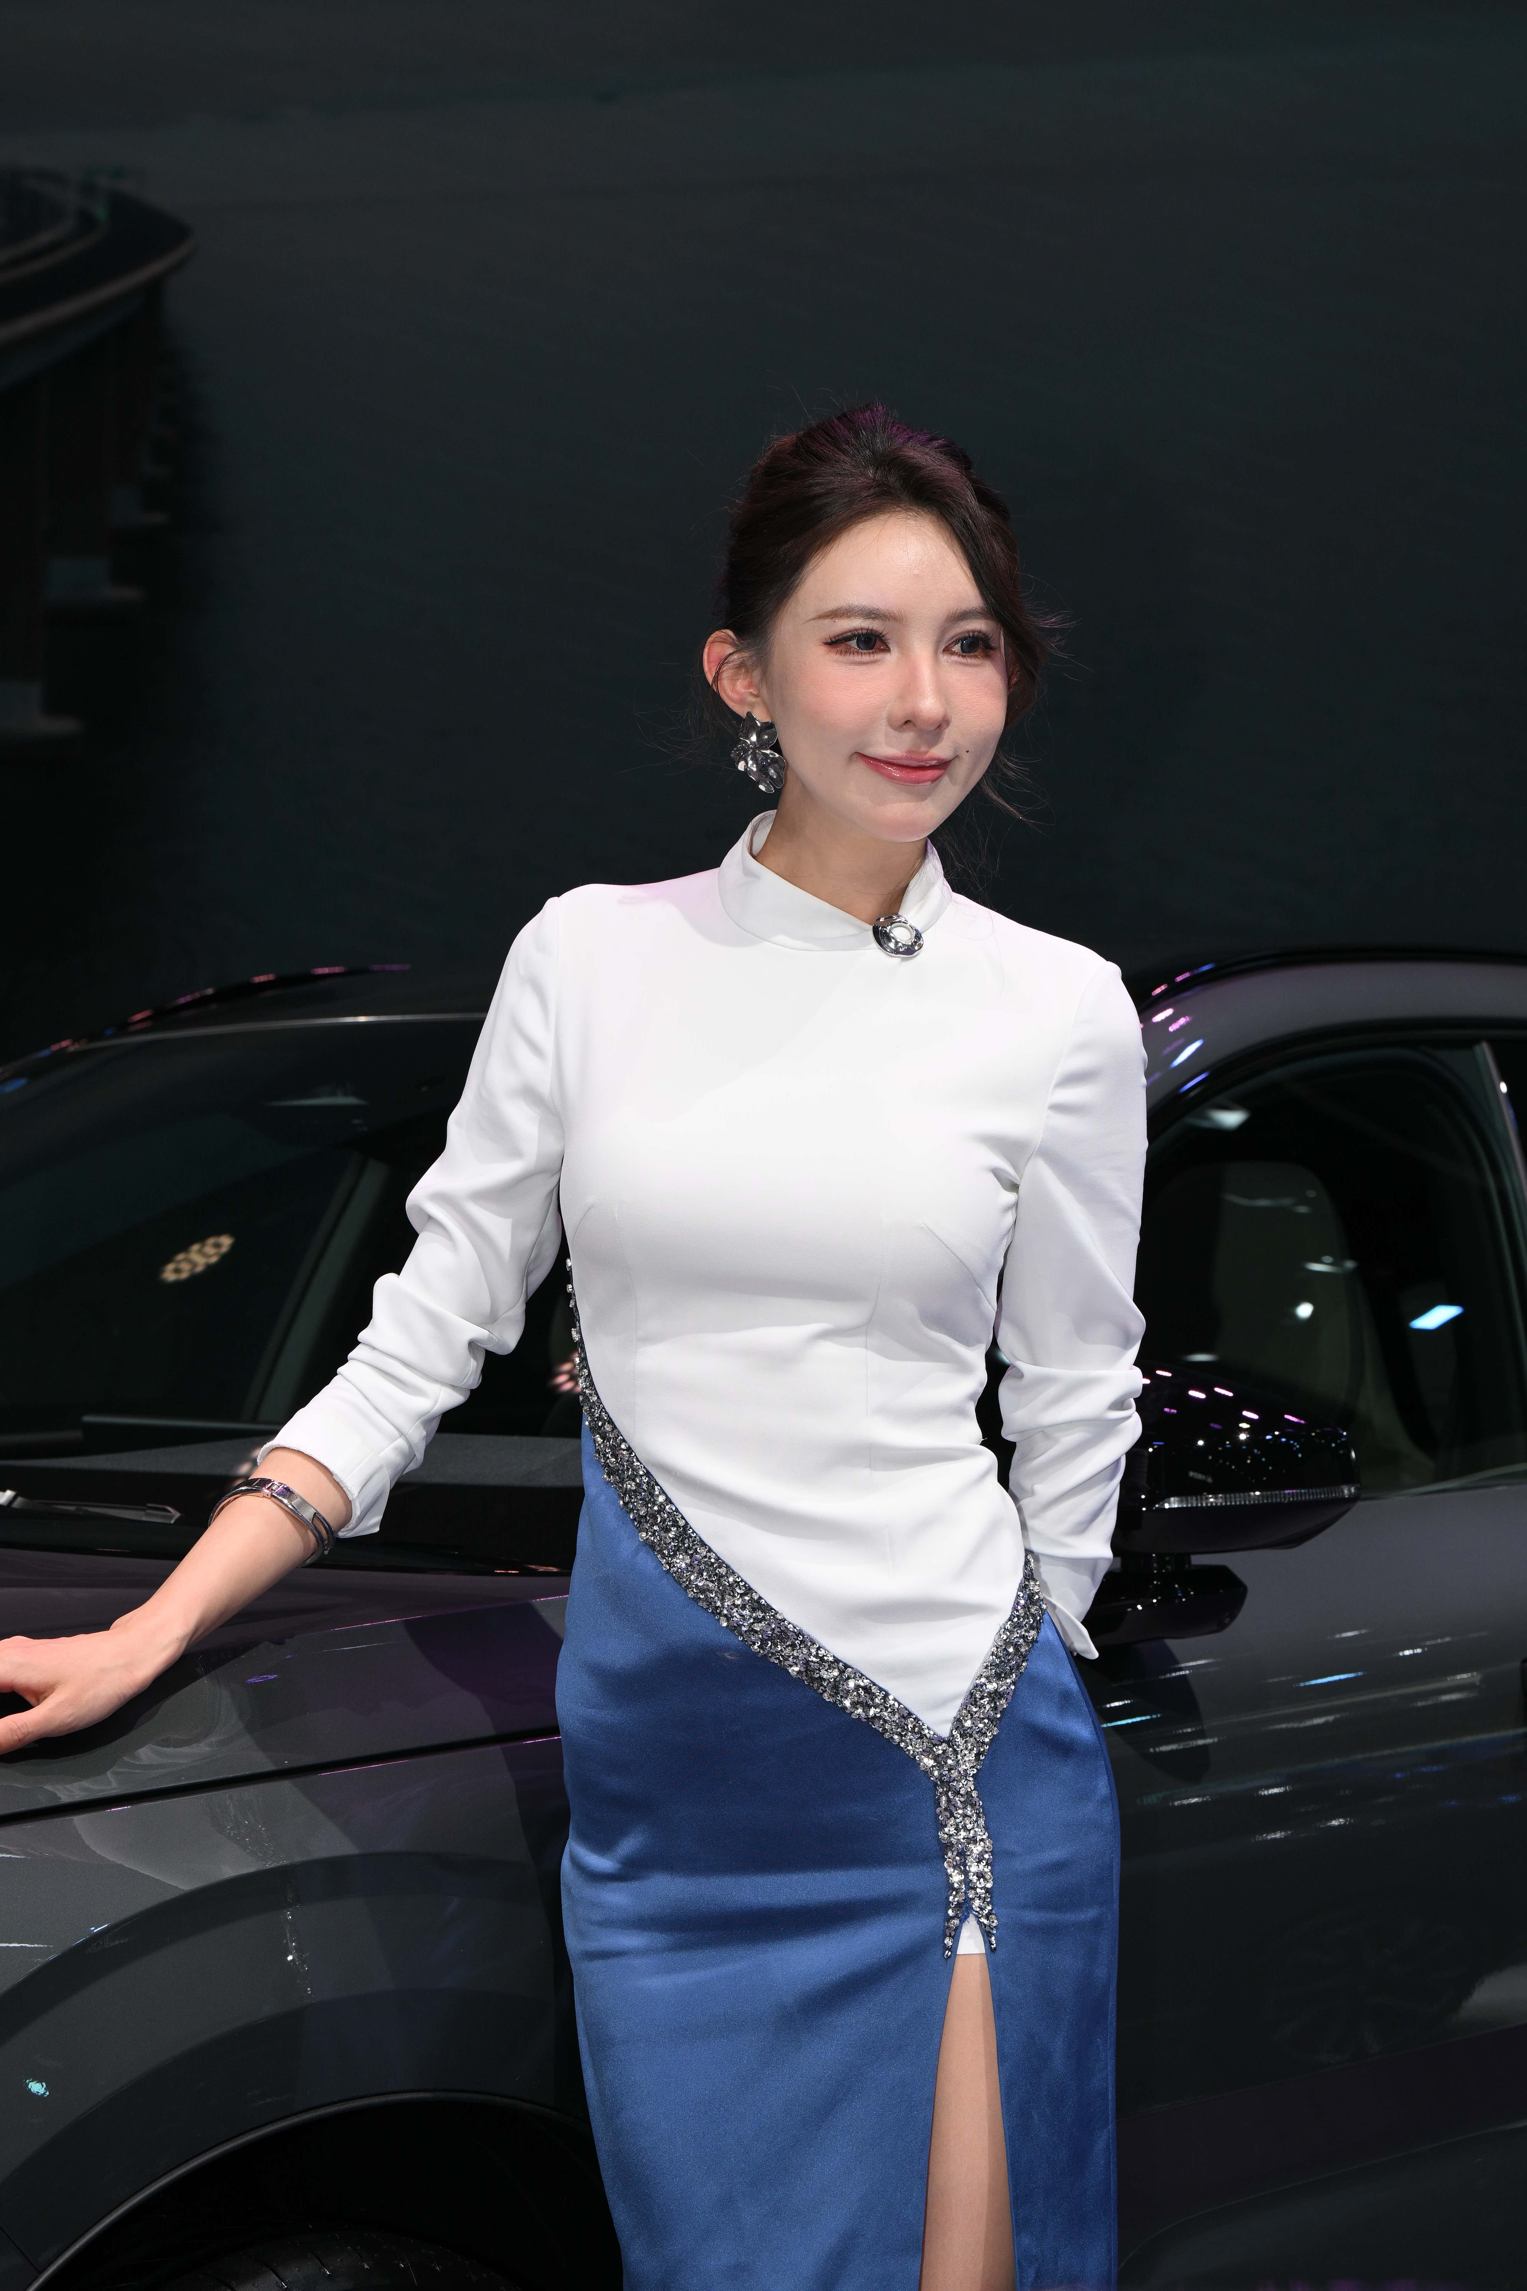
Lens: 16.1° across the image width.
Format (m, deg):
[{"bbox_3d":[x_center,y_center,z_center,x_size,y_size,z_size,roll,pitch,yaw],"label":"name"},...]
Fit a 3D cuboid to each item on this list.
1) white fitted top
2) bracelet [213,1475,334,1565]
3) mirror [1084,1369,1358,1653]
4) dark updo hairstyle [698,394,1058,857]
[{"bbox_3d":[-0.030,0.073,3.100,0.475,0.515,0.290,0,2,-10],"label":"white fitted top"},{"bbox_3d":[-0.275,0.209,3.030,0.066,0.018,0.058,16,-38,5],"label":"bracelet"},{"bbox_3d":[0.328,0.260,3.880,0.225,0.195,0.145,2,3,41],"label":"mirror"},{"bbox_3d":[0.066,-0.298,3.100,0.185,0.245,0.215,-1,3,-27],"label":"dark updo hairstyle"}]

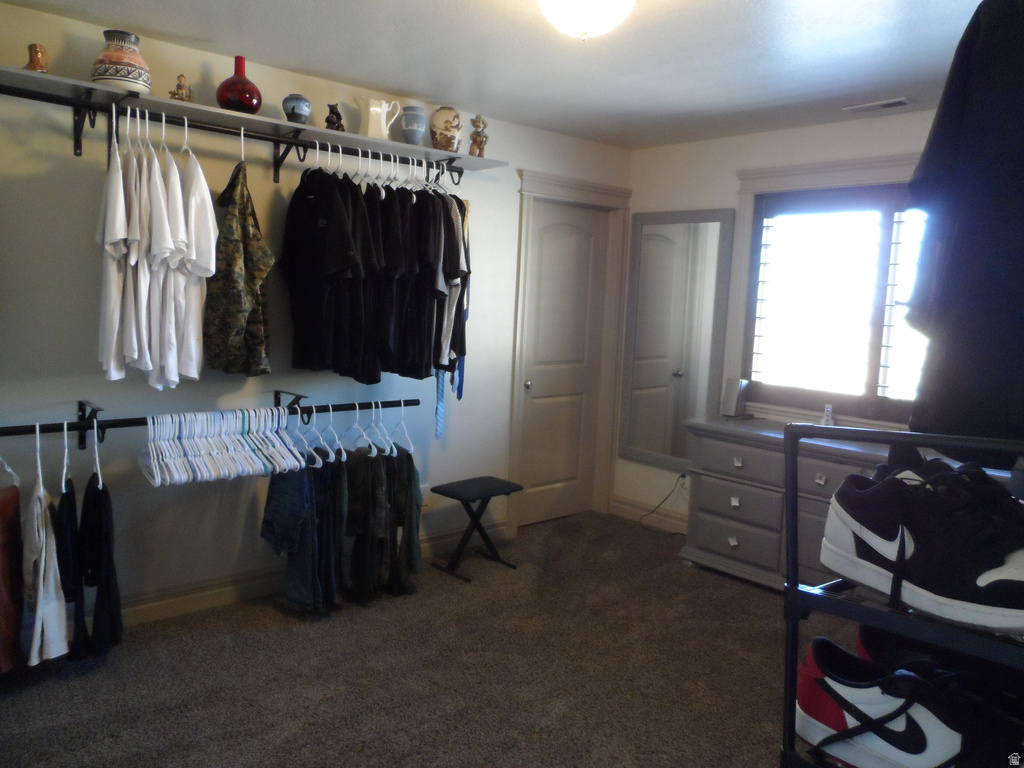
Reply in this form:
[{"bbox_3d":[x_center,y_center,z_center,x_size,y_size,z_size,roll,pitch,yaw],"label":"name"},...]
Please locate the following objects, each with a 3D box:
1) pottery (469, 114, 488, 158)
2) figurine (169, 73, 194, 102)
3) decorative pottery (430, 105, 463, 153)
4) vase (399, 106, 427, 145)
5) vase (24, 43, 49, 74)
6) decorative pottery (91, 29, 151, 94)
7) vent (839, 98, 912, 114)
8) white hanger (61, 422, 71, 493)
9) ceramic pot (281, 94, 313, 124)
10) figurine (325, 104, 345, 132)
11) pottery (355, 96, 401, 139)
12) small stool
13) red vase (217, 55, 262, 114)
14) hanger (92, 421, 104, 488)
[{"bbox_3d":[-0.173,-1.272,3.695,0.098,0.236,0.085,1,7,-10],"label":"pottery"},{"bbox_3d":[-1.283,-1.138,2.756,0.097,0.126,0.065,-3,9,-33],"label":"figurine"},{"bbox_3d":[-0.331,-1.263,3.564,0.158,0.240,0.158,2,7,0],"label":"decorative pottery"},{"bbox_3d":[-0.484,-1.242,3.480,0.118,0.204,0.118,2,8,0],"label":"vase"},{"bbox_3d":[-1.636,-1.104,2.433,0.065,0.113,0.092,7,9,35],"label":"vase"},{"bbox_3d":[-1.452,-1.178,2.649,0.188,0.230,0.188,-4,10,-40],"label":"decorative pottery"},{"bbox_3d":[1.756,-1.327,3.419,0.120,0.018,0.300,-4,10,-40],"label":"vent"},{"bbox_3d":[-1.621,0.252,2.582,0.012,0.240,0.420,-2,9,-30],"label":"white hanger"},{"bbox_3d":[-0.919,-1.168,3.042,0.129,0.140,0.129,-4,10,-39],"label":"ceramic pot"},{"bbox_3d":[-0.801,-1.188,3.215,0.082,0.146,0.075,-2,9,-29],"label":"figurine"},{"bbox_3d":[-0.634,-1.236,3.351,0.235,0.216,0.140,-1,8,-21],"label":"pottery"},{"bbox_3d":[-0.196,0.774,3.836,0.300,0.460,0.420,9,10,43],"label":"small stool"},{"bbox_3d":[-1.120,-1.216,2.919,0.187,0.250,0.187,-4,10,-39],"label":"red vase"},{"bbox_3d":[-1.546,0.248,2.647,0.012,0.240,0.420,-3,9,-32],"label":"hanger"}]

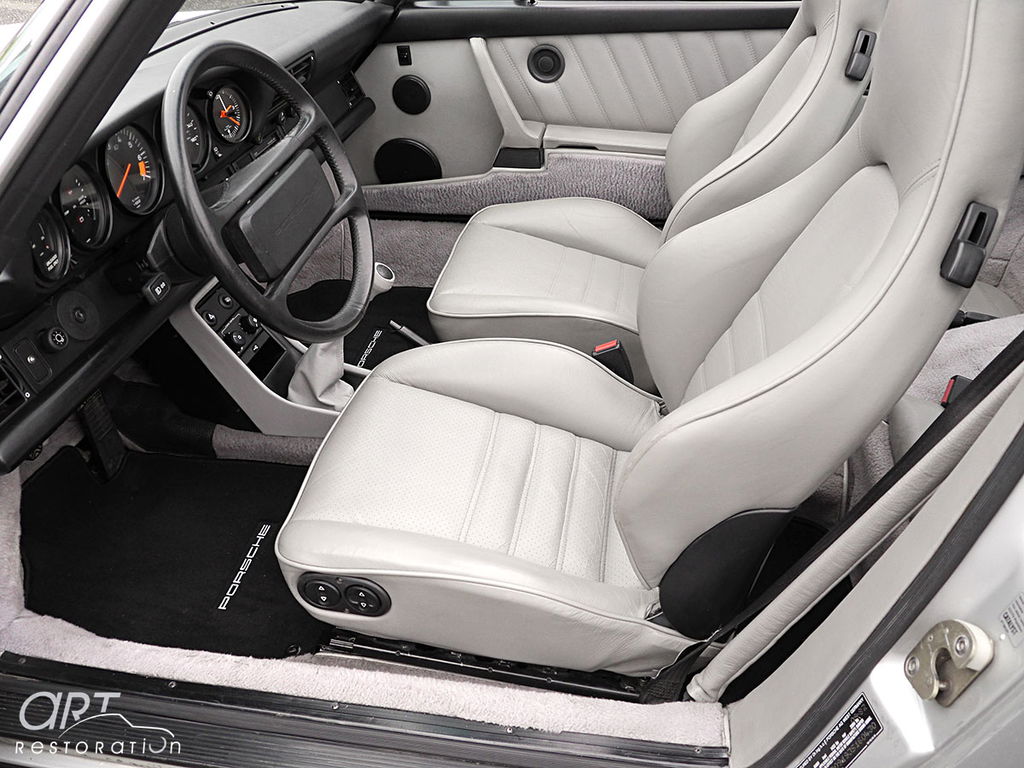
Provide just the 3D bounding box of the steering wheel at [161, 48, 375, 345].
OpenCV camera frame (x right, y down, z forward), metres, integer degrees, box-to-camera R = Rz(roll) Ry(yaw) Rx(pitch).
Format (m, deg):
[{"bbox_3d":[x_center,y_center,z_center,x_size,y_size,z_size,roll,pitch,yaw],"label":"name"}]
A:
[{"bbox_3d":[-0.318,-0.239,1.081,0.090,0.391,0.391,-14,33,21],"label":"steering wheel"}]

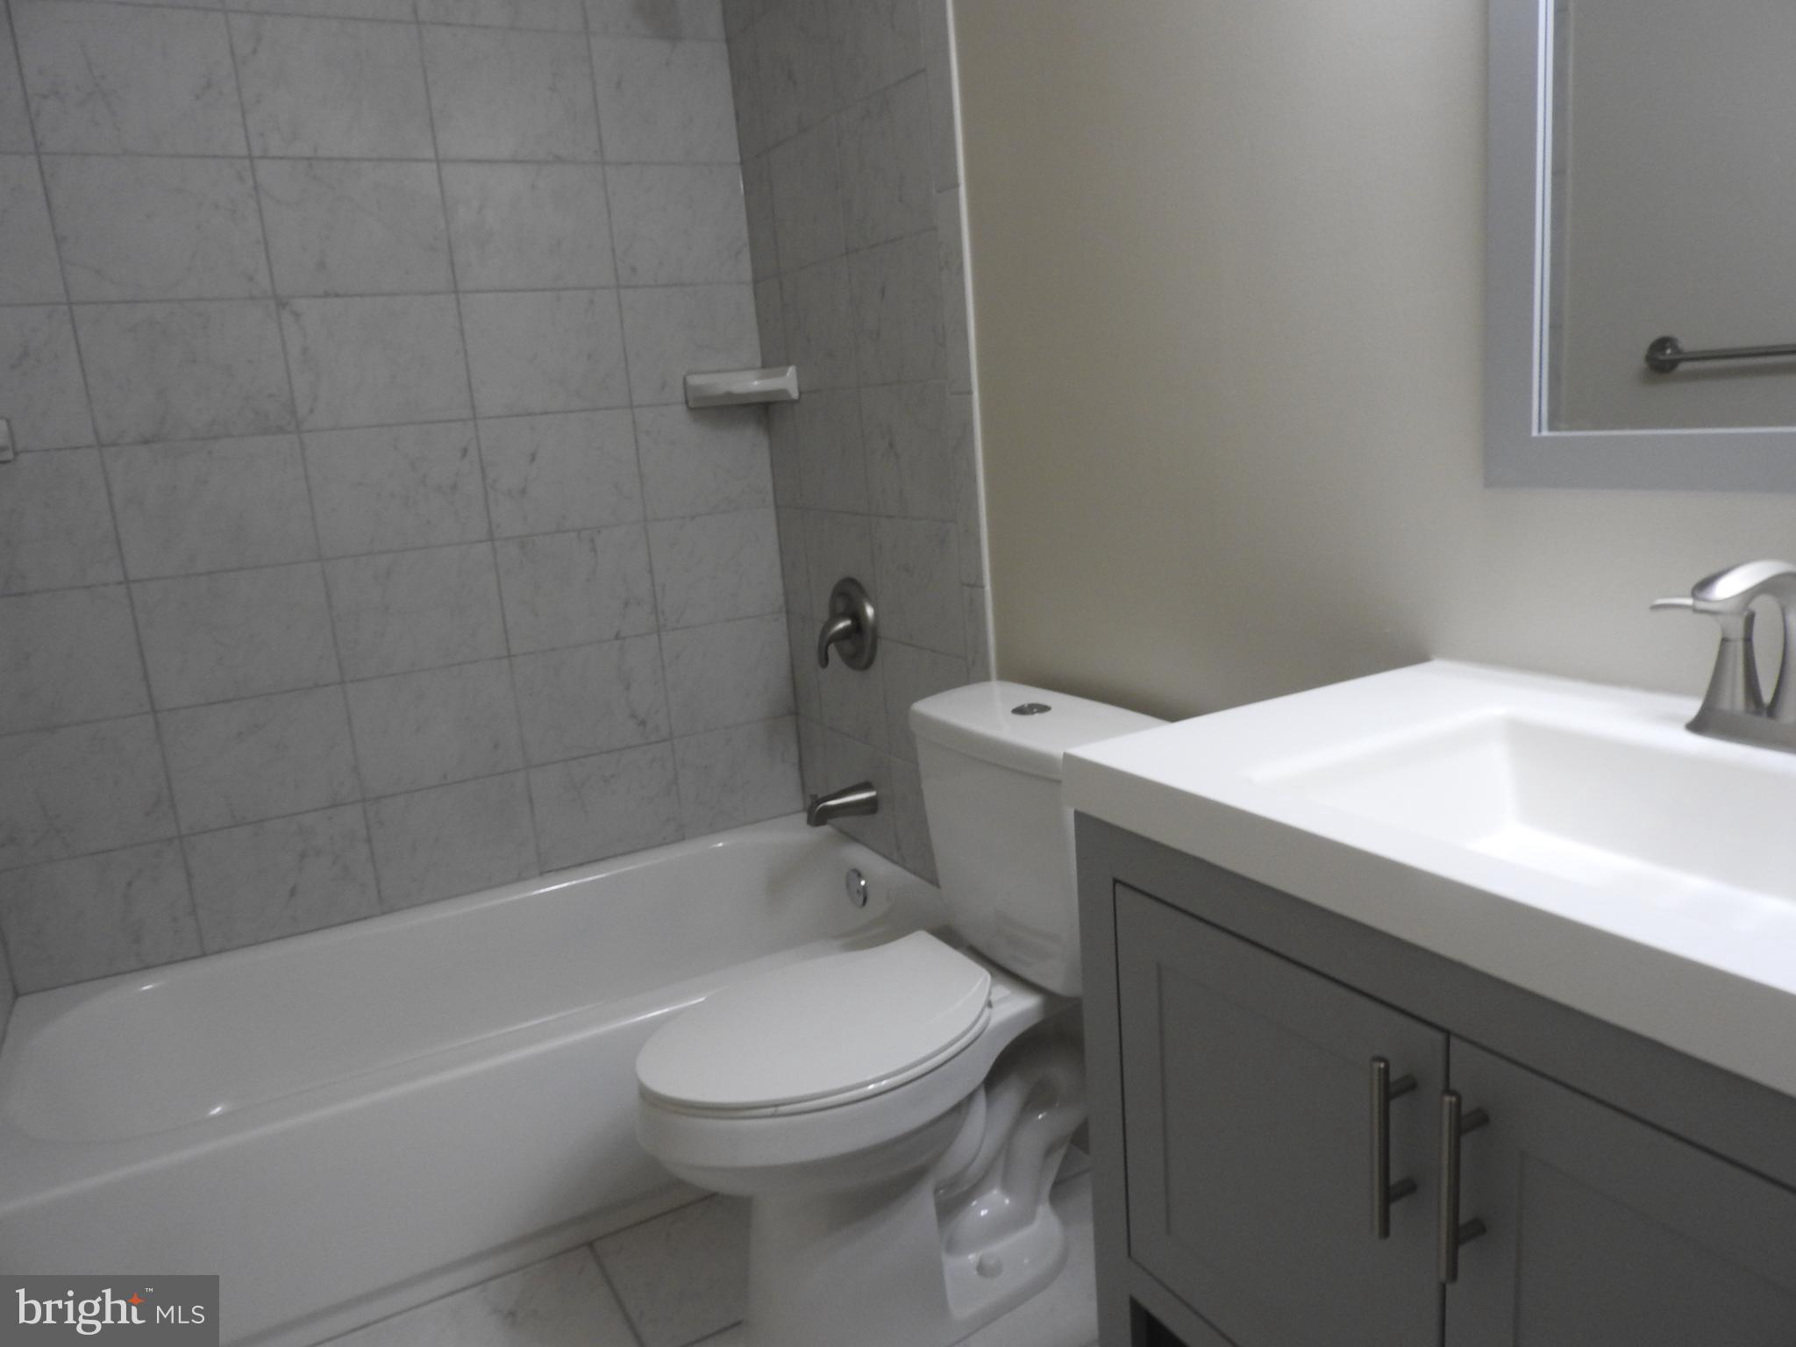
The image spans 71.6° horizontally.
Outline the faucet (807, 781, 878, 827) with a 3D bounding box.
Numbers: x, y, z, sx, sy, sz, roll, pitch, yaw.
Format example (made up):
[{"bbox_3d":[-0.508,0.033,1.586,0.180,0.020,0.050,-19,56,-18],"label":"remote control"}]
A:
[{"bbox_3d":[-0.112,0.260,2.460,0.135,0.068,0.060,-11,13,-27],"label":"faucet"}]

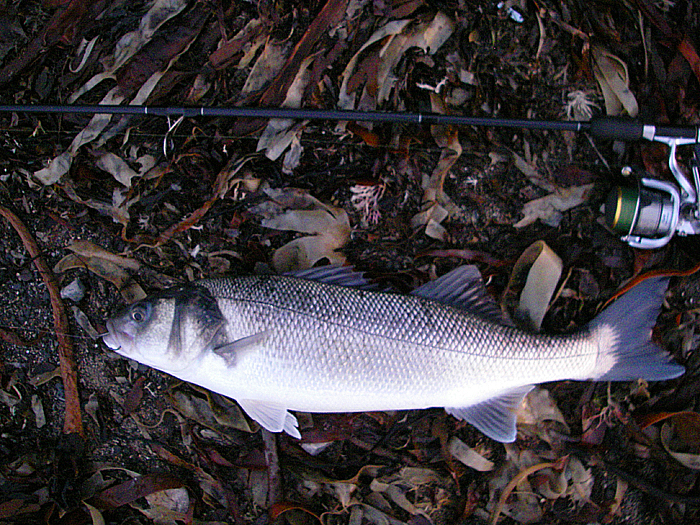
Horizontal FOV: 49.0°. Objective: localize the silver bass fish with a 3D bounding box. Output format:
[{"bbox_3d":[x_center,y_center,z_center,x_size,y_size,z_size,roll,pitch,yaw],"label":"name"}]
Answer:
[{"bbox_3d":[0.045,0.091,0.793,0.585,0.075,0.176,1,73,0],"label":"silver bass fish"}]

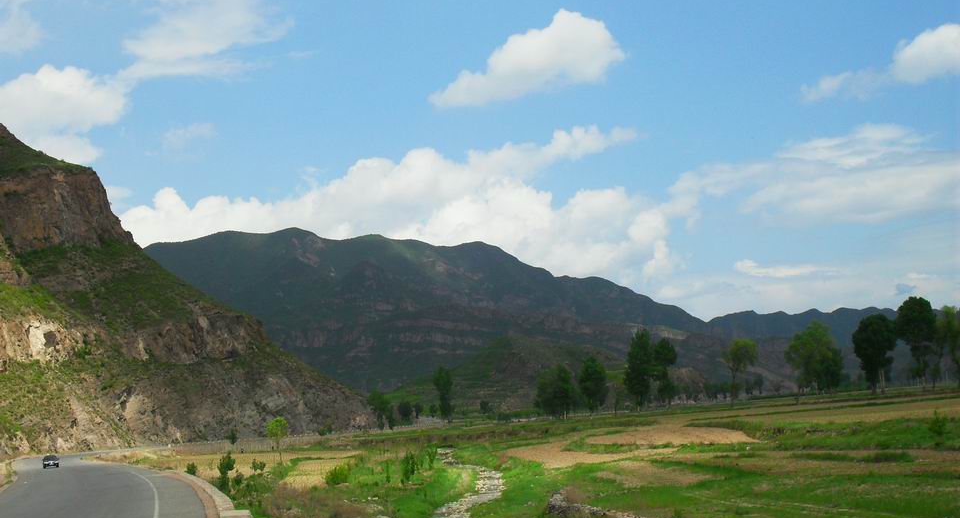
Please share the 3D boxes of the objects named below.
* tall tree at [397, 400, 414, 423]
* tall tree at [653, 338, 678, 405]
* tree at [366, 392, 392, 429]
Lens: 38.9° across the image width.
[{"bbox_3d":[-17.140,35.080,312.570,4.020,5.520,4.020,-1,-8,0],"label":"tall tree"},{"bbox_3d":[28.310,17.170,207.370,3.850,10.380,3.850,-1,-8,0],"label":"tall tree"},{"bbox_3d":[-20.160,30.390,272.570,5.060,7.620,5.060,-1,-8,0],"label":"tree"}]

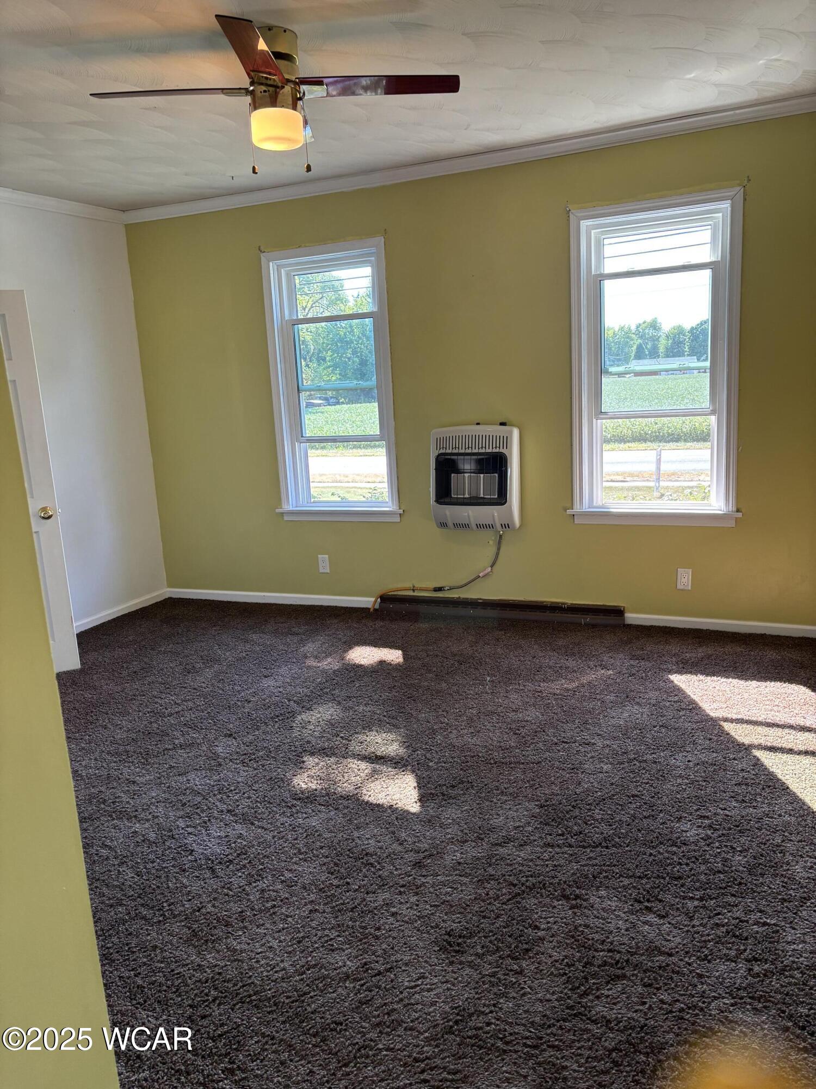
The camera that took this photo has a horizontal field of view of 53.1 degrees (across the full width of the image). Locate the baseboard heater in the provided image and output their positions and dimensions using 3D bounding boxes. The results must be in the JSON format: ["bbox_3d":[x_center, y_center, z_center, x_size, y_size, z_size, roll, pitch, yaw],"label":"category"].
[{"bbox_3d":[0.541,0.406,5.006,1.531,0.112,0.070,2,12,22],"label":"baseboard heater"}]

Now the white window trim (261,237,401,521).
[{"bbox_3d":[-0.470,-0.985,5.157,0.894,1.691,0.100,2,12,22],"label":"white window trim"}]

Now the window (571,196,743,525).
[{"bbox_3d":[1.326,-0.949,4.413,0.931,1.712,0.100,2,12,22],"label":"window"}]

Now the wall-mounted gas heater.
[{"bbox_3d":[0.409,-0.394,4.811,0.452,0.598,0.200,2,12,22],"label":"wall-mounted gas heater"}]

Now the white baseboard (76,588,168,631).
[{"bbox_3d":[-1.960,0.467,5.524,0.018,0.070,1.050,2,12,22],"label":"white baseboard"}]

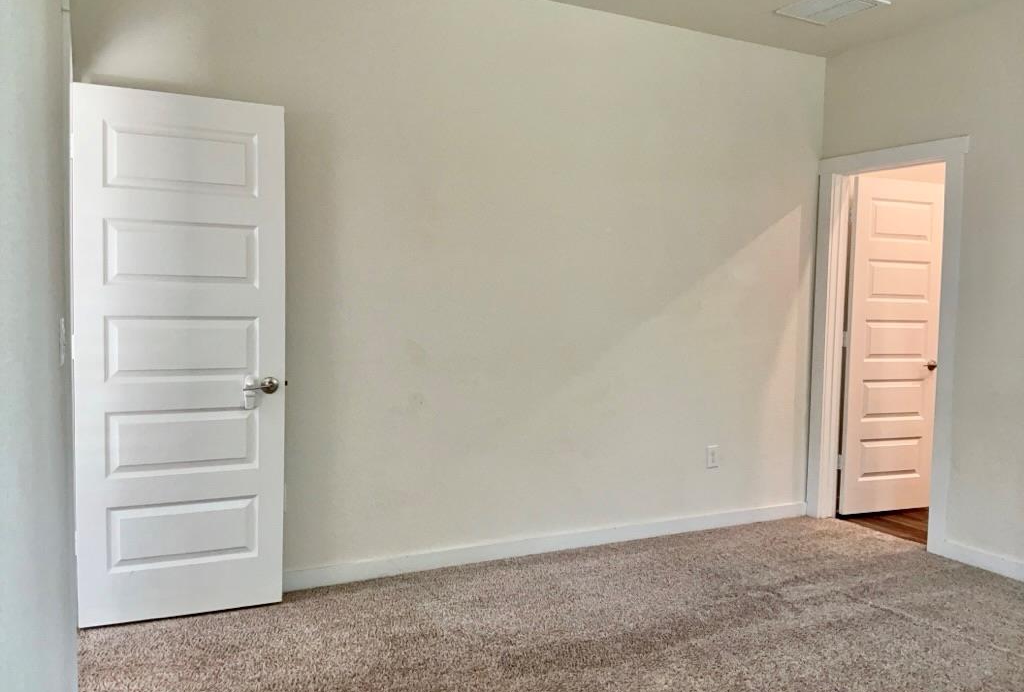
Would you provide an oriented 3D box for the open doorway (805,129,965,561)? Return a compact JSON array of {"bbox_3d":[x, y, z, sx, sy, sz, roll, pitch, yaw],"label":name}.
[{"bbox_3d":[2.097,-0.014,4.475,0.139,2.153,0.907,-1,4,-27],"label":"open doorway"}]

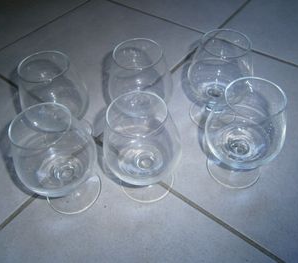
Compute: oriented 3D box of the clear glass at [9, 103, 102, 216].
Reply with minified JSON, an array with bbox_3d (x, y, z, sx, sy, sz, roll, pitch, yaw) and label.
[{"bbox_3d":[-0.099,0.033,0.292,0.085,0.122,0.085,-2,50,2],"label":"clear glass"}]

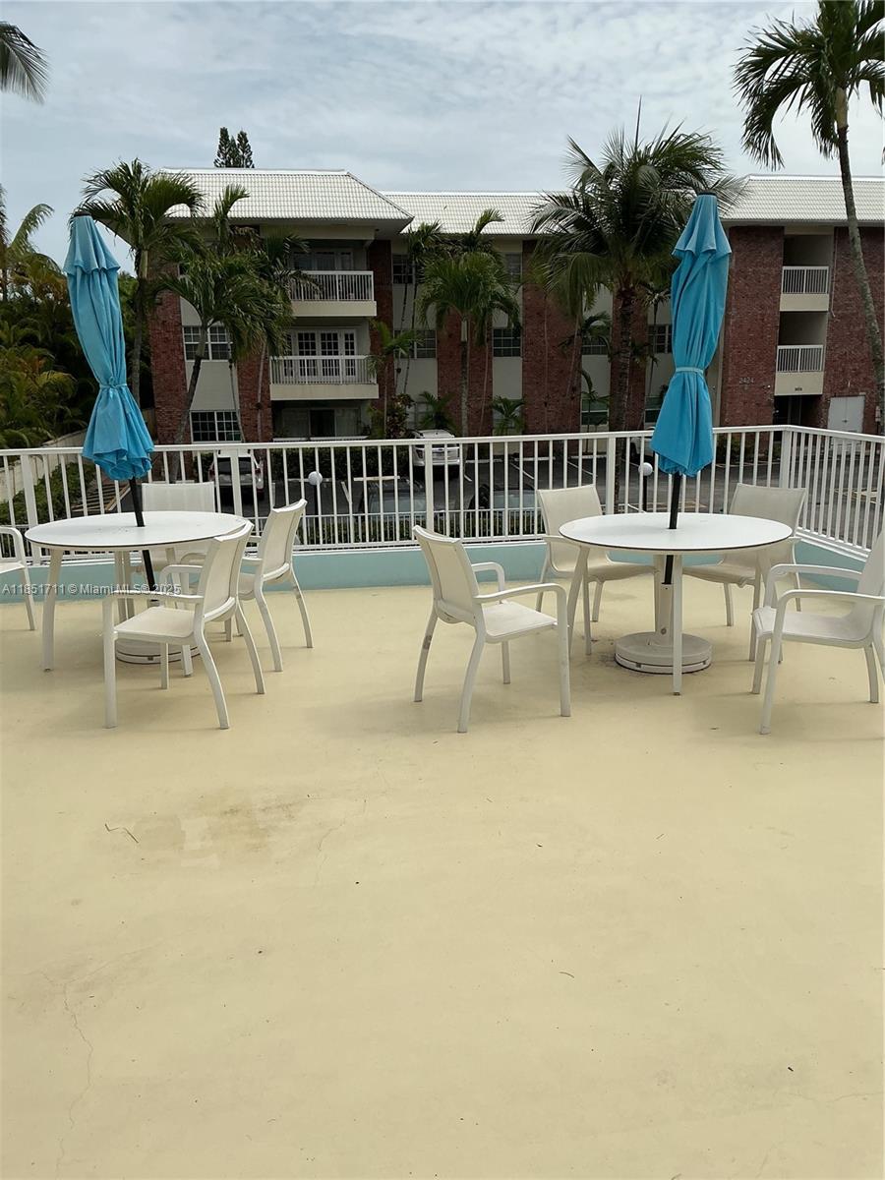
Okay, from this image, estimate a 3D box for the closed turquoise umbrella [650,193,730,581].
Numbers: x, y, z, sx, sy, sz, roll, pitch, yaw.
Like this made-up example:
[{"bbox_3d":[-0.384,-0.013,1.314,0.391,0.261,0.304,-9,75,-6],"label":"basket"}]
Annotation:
[{"bbox_3d":[1.282,-1.010,5.200,0.350,2.035,0.350,3,12,-1],"label":"closed turquoise umbrella"}]

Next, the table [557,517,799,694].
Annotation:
[{"bbox_3d":[1.250,0.028,5.406,1.215,0.749,1.215,-1,13,0],"label":"table"}]

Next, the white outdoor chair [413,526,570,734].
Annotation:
[{"bbox_3d":[0.216,0.139,4.693,0.600,0.883,0.610,-7,14,-26],"label":"white outdoor chair"}]

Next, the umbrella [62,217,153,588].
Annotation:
[{"bbox_3d":[-1.835,-1.022,5.539,0.380,2.082,0.380,-7,12,1],"label":"umbrella"}]

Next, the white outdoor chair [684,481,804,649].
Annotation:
[{"bbox_3d":[1.739,-0.125,5.768,0.600,0.880,0.600,-11,16,-38],"label":"white outdoor chair"}]

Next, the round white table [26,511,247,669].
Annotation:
[{"bbox_3d":[-1.727,0.001,5.747,1.220,0.740,1.220,-1,13,0],"label":"round white table"}]

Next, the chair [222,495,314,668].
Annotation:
[{"bbox_3d":[-1.104,-0.044,5.609,0.600,0.883,0.610,2,13,12],"label":"chair"}]

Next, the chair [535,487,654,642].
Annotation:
[{"bbox_3d":[0.911,-0.149,5.910,0.610,0.883,0.600,-9,15,-32],"label":"chair"}]

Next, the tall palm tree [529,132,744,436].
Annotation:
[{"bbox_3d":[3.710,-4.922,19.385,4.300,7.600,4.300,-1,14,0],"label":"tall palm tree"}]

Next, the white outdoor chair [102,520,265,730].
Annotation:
[{"bbox_3d":[-1.230,0.153,4.731,0.600,0.880,0.600,1,13,9],"label":"white outdoor chair"}]

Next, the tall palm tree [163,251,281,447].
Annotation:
[{"bbox_3d":[-7.627,-7.694,34.000,4.200,8.000,4.200,-1,13,0],"label":"tall palm tree"}]

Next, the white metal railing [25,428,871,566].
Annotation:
[{"bbox_3d":[-0.053,-0.593,7.048,6.150,0.840,0.950,-3,14,-7],"label":"white metal railing"}]

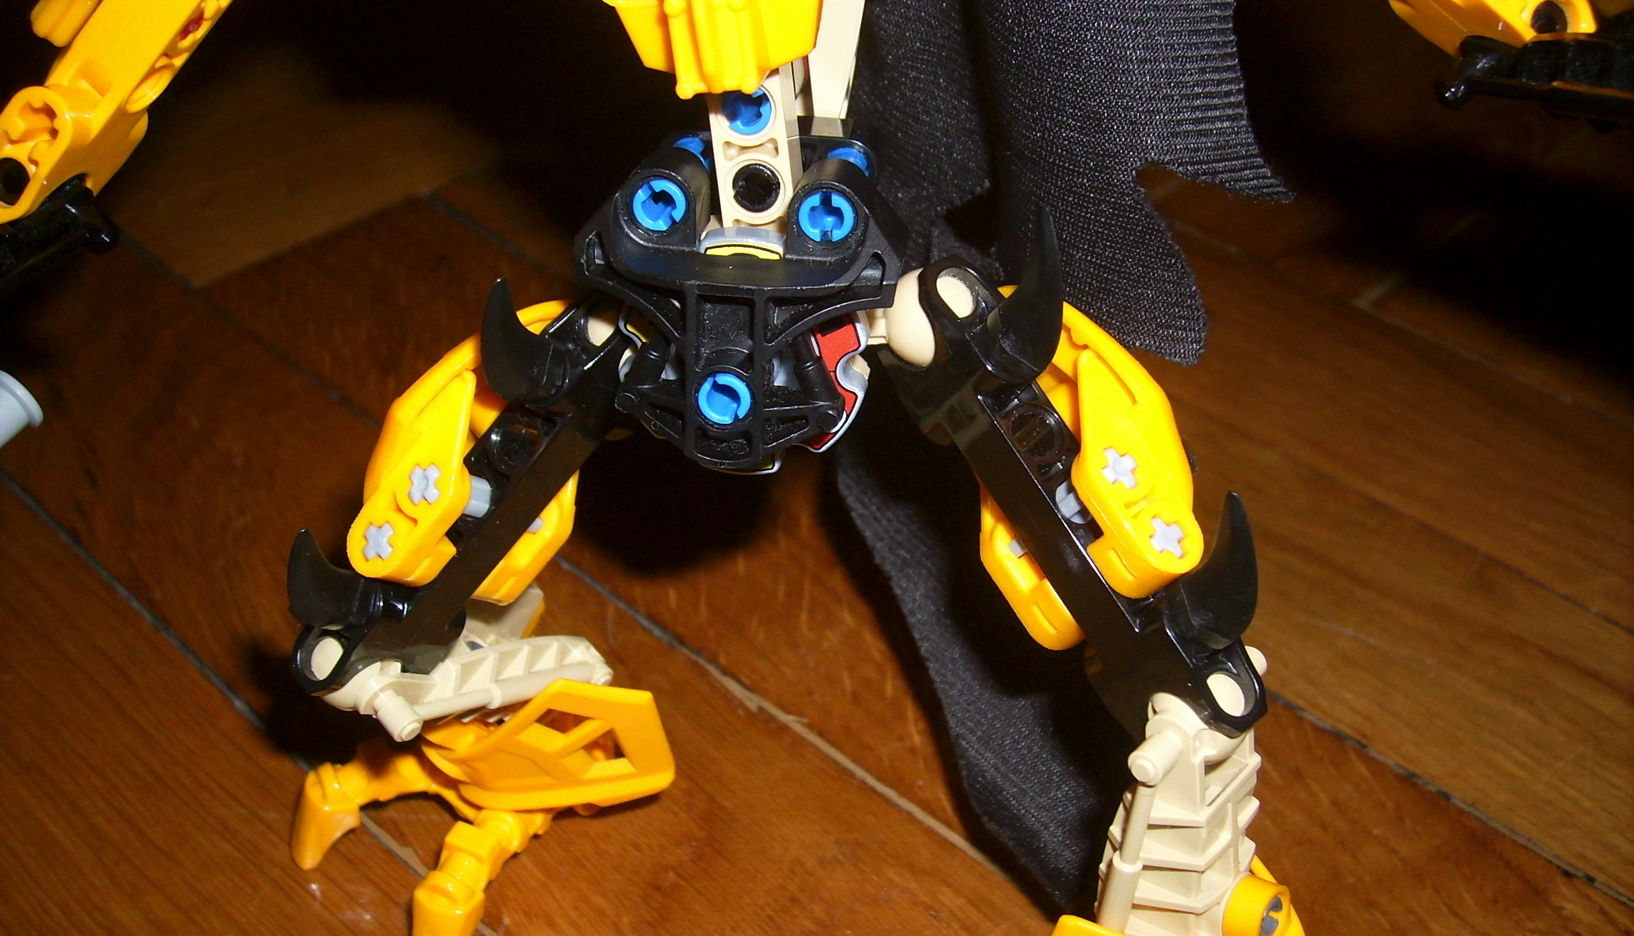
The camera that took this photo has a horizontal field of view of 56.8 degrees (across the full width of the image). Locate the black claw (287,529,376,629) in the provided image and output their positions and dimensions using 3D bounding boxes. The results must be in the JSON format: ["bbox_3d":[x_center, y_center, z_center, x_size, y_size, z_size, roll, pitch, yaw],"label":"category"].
[{"bbox_3d":[-0.052,0.012,0.159,0.010,0.014,0.007,-49,58,9],"label":"black claw"}]

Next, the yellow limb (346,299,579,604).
[{"bbox_3d":[-0.035,-0.002,0.171,0.034,0.023,0.018,-49,58,9],"label":"yellow limb"}]

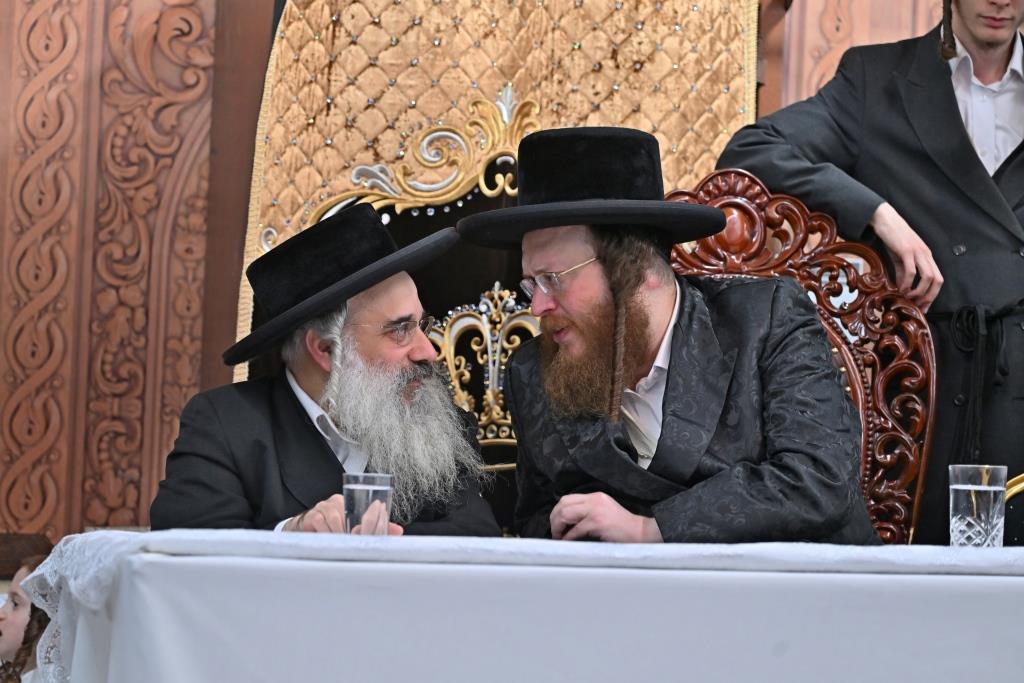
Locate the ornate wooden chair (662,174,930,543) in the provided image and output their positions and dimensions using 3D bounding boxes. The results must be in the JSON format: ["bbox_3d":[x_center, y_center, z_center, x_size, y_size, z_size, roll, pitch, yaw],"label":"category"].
[{"bbox_3d":[0.283,0.372,4.859,0.660,1.340,0.680,2,-6,6],"label":"ornate wooden chair"}]

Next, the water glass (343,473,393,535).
[{"bbox_3d":[-0.192,0.225,4.515,0.067,0.098,0.067,2,-5,0],"label":"water glass"}]

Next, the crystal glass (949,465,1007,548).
[{"bbox_3d":[0.602,0.223,4.414,0.074,0.123,0.074,2,-5,0],"label":"crystal glass"}]

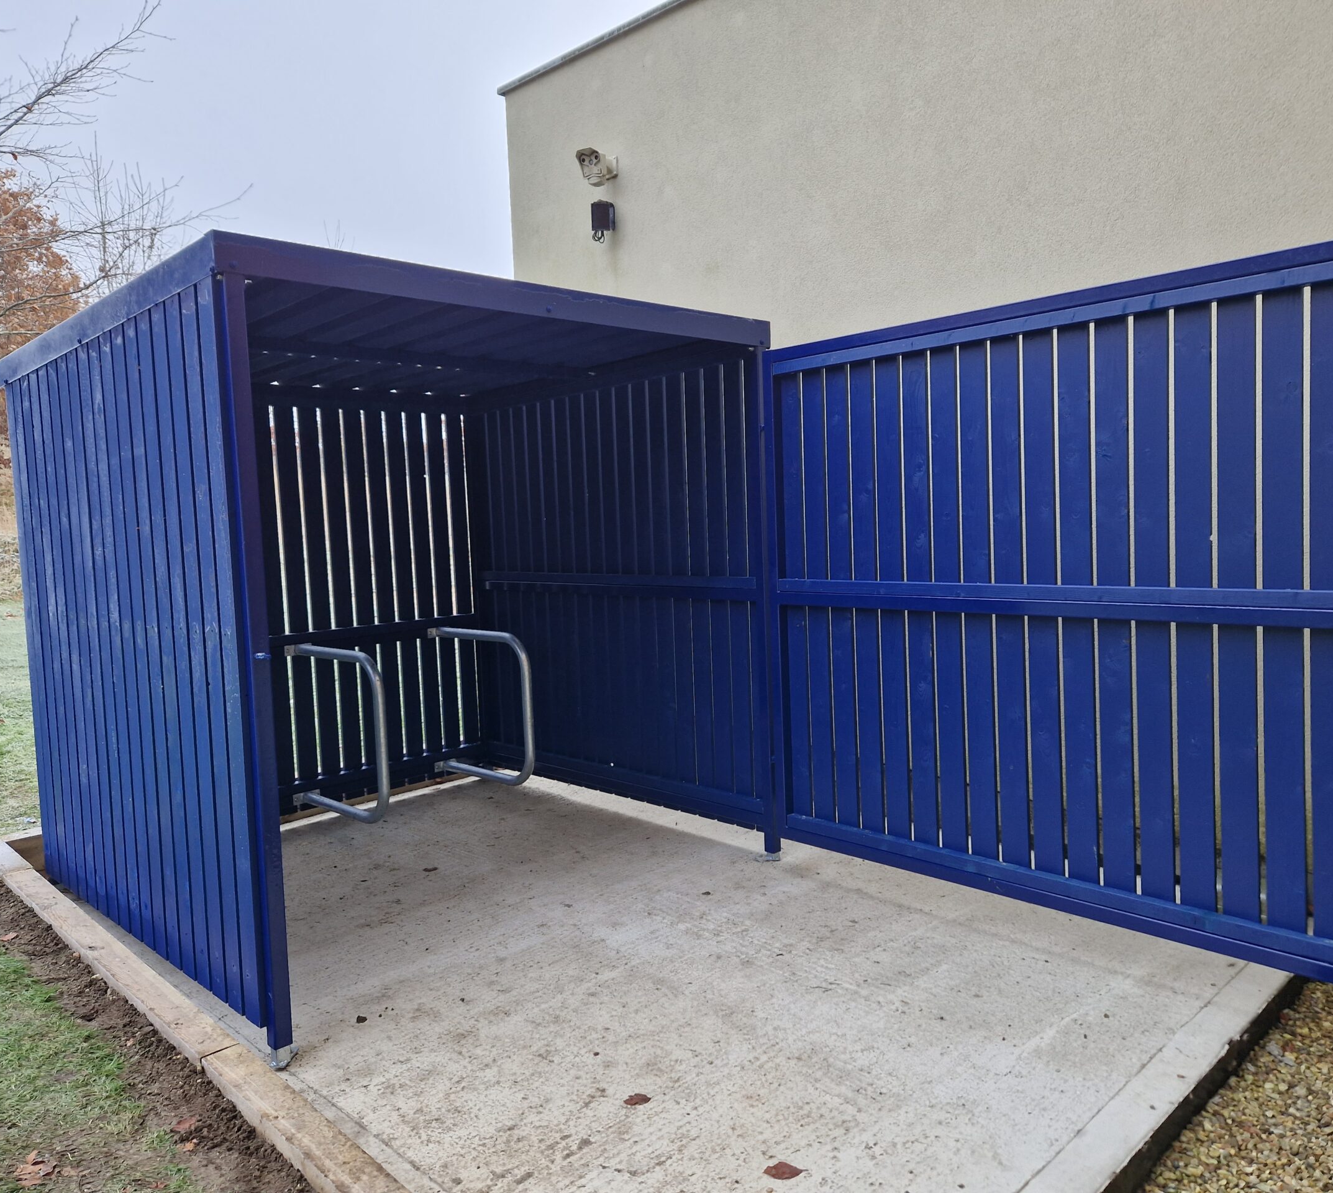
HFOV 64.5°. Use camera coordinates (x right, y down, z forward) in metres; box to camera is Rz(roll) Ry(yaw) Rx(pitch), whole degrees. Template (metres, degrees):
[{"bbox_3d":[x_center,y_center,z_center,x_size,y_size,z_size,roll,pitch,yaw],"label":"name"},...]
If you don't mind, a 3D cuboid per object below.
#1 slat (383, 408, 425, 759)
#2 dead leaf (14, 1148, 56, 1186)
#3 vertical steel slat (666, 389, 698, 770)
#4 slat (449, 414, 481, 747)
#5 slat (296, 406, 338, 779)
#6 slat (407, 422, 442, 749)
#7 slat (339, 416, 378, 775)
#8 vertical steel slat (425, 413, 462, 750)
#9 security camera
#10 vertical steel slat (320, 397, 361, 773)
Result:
[{"bbox_3d":[-1.318,-0.036,5.325,0.095,1.868,0.020,-6,5,-45],"label":"slat"},{"bbox_3d":[-1.486,1.344,2.486,0.090,0.030,0.085,-5,4,-33],"label":"dead leaf"},{"bbox_3d":[0.069,-0.057,4.503,0.020,1.853,0.095,-6,5,-45],"label":"vertical steel slat"},{"bbox_3d":[-1.075,-0.063,5.566,0.095,1.868,0.020,-6,5,-45],"label":"slat"},{"bbox_3d":[-1.641,-0.002,5.004,0.095,1.868,0.020,-6,5,-45],"label":"slat"},{"bbox_3d":[-1.238,-0.045,5.404,0.095,1.868,0.020,-6,5,-45],"label":"slat"},{"bbox_3d":[-1.479,-0.019,5.165,0.095,1.868,0.020,-6,5,-45],"label":"slat"},{"bbox_3d":[-1.157,-0.054,5.485,0.095,1.868,0.020,-6,5,-45],"label":"vertical steel slat"},{"bbox_3d":[-0.369,-2.257,5.557,0.145,0.150,0.205,-1,4,19],"label":"security camera"},{"bbox_3d":[-1.560,-0.010,5.085,0.095,1.868,0.020,-6,5,-45],"label":"vertical steel slat"}]

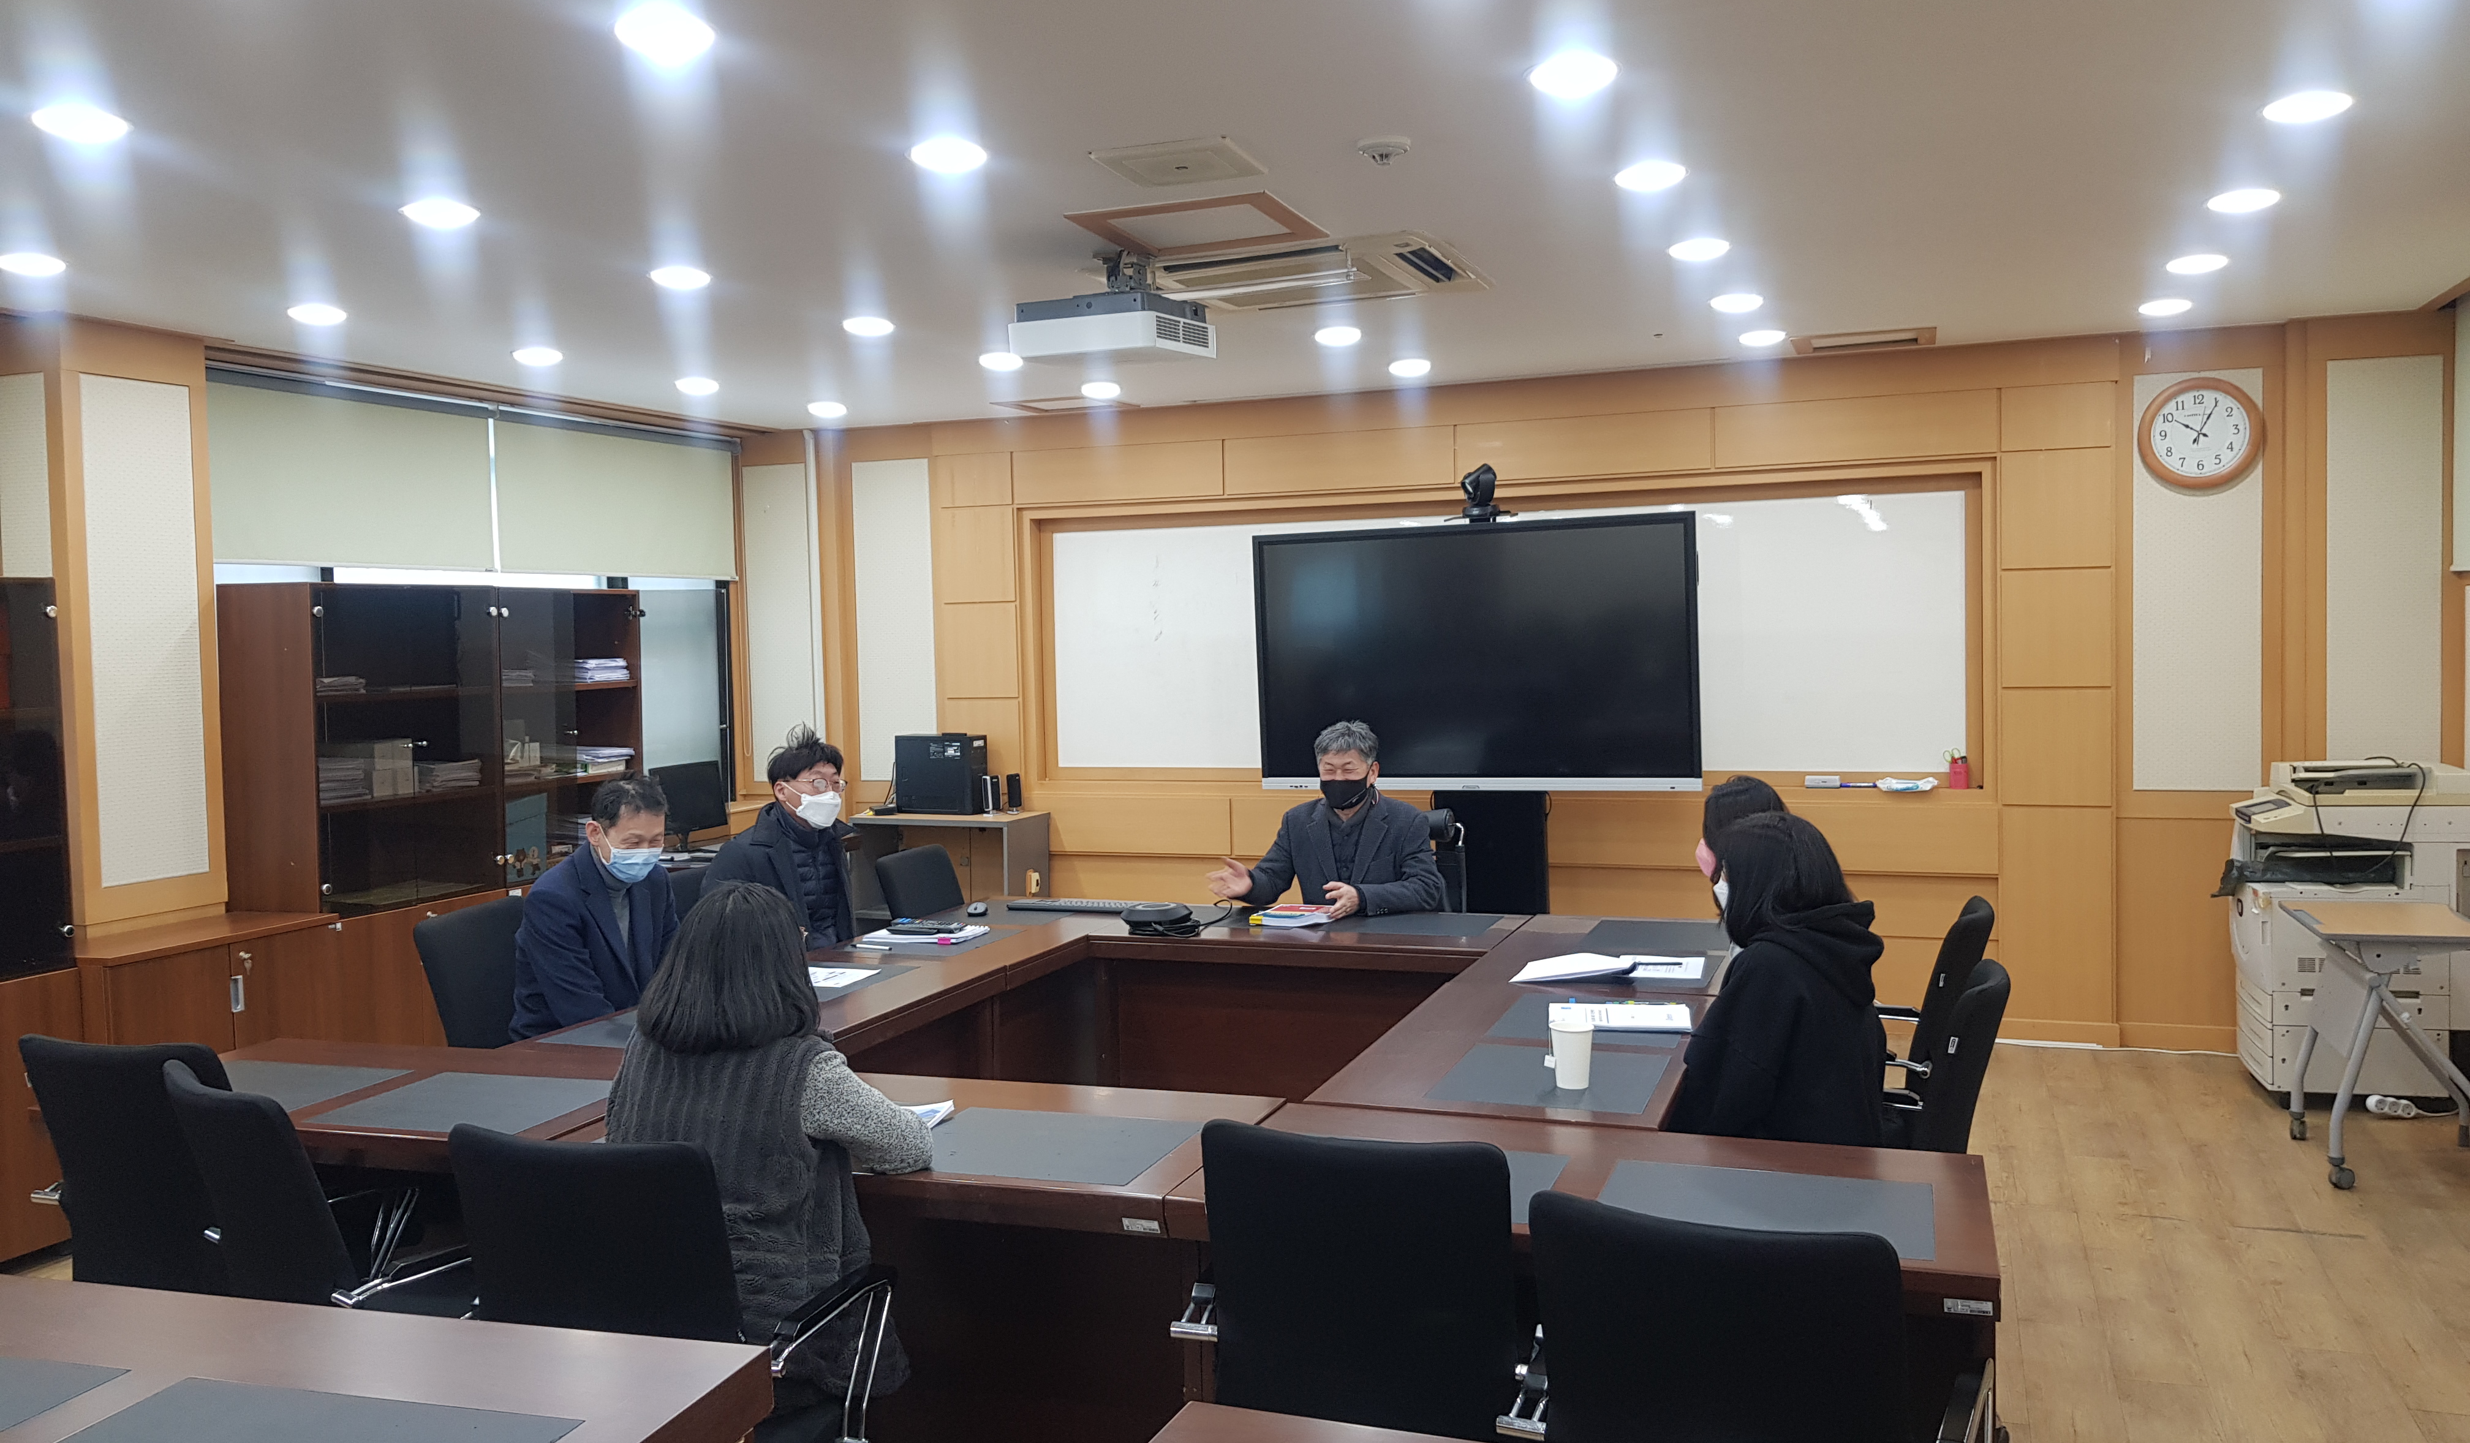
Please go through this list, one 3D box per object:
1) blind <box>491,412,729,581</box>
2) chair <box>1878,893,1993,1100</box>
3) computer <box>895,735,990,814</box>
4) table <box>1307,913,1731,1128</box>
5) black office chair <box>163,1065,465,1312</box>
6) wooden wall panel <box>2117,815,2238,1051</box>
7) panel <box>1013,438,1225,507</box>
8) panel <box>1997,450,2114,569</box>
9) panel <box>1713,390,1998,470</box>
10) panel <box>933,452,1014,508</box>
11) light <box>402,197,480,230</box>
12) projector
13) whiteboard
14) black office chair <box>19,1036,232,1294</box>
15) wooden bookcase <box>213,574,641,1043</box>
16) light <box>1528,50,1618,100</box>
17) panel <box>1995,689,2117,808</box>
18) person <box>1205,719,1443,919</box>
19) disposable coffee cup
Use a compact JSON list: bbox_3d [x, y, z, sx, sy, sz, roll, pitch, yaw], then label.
[{"bbox_3d":[-2.655,-0.961,8.116,0.040,0.640,1.566,0,3,21],"label":"blind"},{"bbox_3d":[1.445,0.903,4.272,0.600,0.970,0.570,0,3,21],"label":"chair"},{"bbox_3d":[-1.339,0.246,8.518,0.410,0.360,0.175,0,2,20],"label":"computer"},{"bbox_3d":[0.836,1.014,4.418,0.660,0.735,2.250,0,3,21],"label":"table"},{"bbox_3d":[-1.518,1.047,3.358,0.580,0.910,0.600,1,4,39],"label":"black office chair"},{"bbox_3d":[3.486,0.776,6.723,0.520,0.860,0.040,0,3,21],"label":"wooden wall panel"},{"bbox_3d":[-0.531,-1.102,8.210,1.022,0.238,0.020,0,3,21],"label":"panel"},{"bbox_3d":[3.036,-0.786,6.856,0.386,0.437,0.020,0,3,21],"label":"panel"},{"bbox_3d":[2.472,-1.167,7.419,1.080,0.250,0.030,0,2,20],"label":"panel"},{"bbox_3d":[-1.176,-1.086,8.381,0.390,0.236,0.030,0,3,21],"label":"panel"},{"bbox_3d":[-1.772,-1.126,4.134,0.165,0.030,0.165,0,3,21],"label":"light"},{"bbox_3d":[-0.313,-1.001,4.770,0.405,0.130,0.380,0,3,21],"label":"projector"},{"bbox_3d":[0.975,-0.324,7.654,3.796,1.051,0.040,0,3,21],"label":"whiteboard"},{"bbox_3d":[-1.921,1.040,3.661,0.600,0.920,0.600,0,2,20],"label":"black office chair"},{"bbox_3d":[-2.898,0.455,6.934,0.400,1.877,1.680,0,2,20],"label":"wooden bookcase"},{"bbox_3d":[0.604,-1.156,3.317,0.145,0.040,0.145,0,3,21],"label":"light"},{"bbox_3d":[3.014,0.091,6.805,0.374,0.435,0.025,0,3,21],"label":"panel"},{"bbox_3d":[0.295,0.671,5.833,0.664,1.332,0.750,0,3,24],"label":"person"},{"bbox_3d":[0.644,0.639,3.522,0.084,0.117,0.084,-1,3,0],"label":"disposable coffee cup"}]

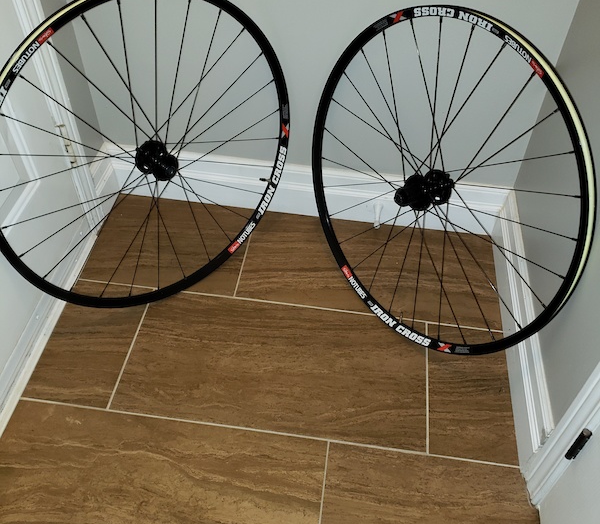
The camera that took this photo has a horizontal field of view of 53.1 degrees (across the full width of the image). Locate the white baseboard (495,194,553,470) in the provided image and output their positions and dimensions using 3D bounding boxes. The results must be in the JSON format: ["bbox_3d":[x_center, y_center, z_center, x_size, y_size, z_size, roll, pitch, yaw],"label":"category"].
[{"bbox_3d":[0.449,0.104,1.242,0.016,0.142,0.606,7,48,4],"label":"white baseboard"}]

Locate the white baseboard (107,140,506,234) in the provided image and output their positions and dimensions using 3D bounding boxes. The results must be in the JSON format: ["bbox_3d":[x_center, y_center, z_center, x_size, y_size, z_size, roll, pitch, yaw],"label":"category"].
[{"bbox_3d":[0.009,-0.173,1.472,0.975,0.142,0.016,7,48,4],"label":"white baseboard"}]

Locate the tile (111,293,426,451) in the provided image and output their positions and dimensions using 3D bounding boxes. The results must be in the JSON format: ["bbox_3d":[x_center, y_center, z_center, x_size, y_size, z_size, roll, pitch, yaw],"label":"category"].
[{"bbox_3d":[-0.044,0.210,1.229,0.603,0.010,0.299,7,48,4],"label":"tile"}]

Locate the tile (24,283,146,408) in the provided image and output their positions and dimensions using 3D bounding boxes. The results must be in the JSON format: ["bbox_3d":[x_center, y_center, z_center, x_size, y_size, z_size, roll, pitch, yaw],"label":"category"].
[{"bbox_3d":[-0.433,0.164,1.254,0.177,0.010,0.299,7,48,4],"label":"tile"}]

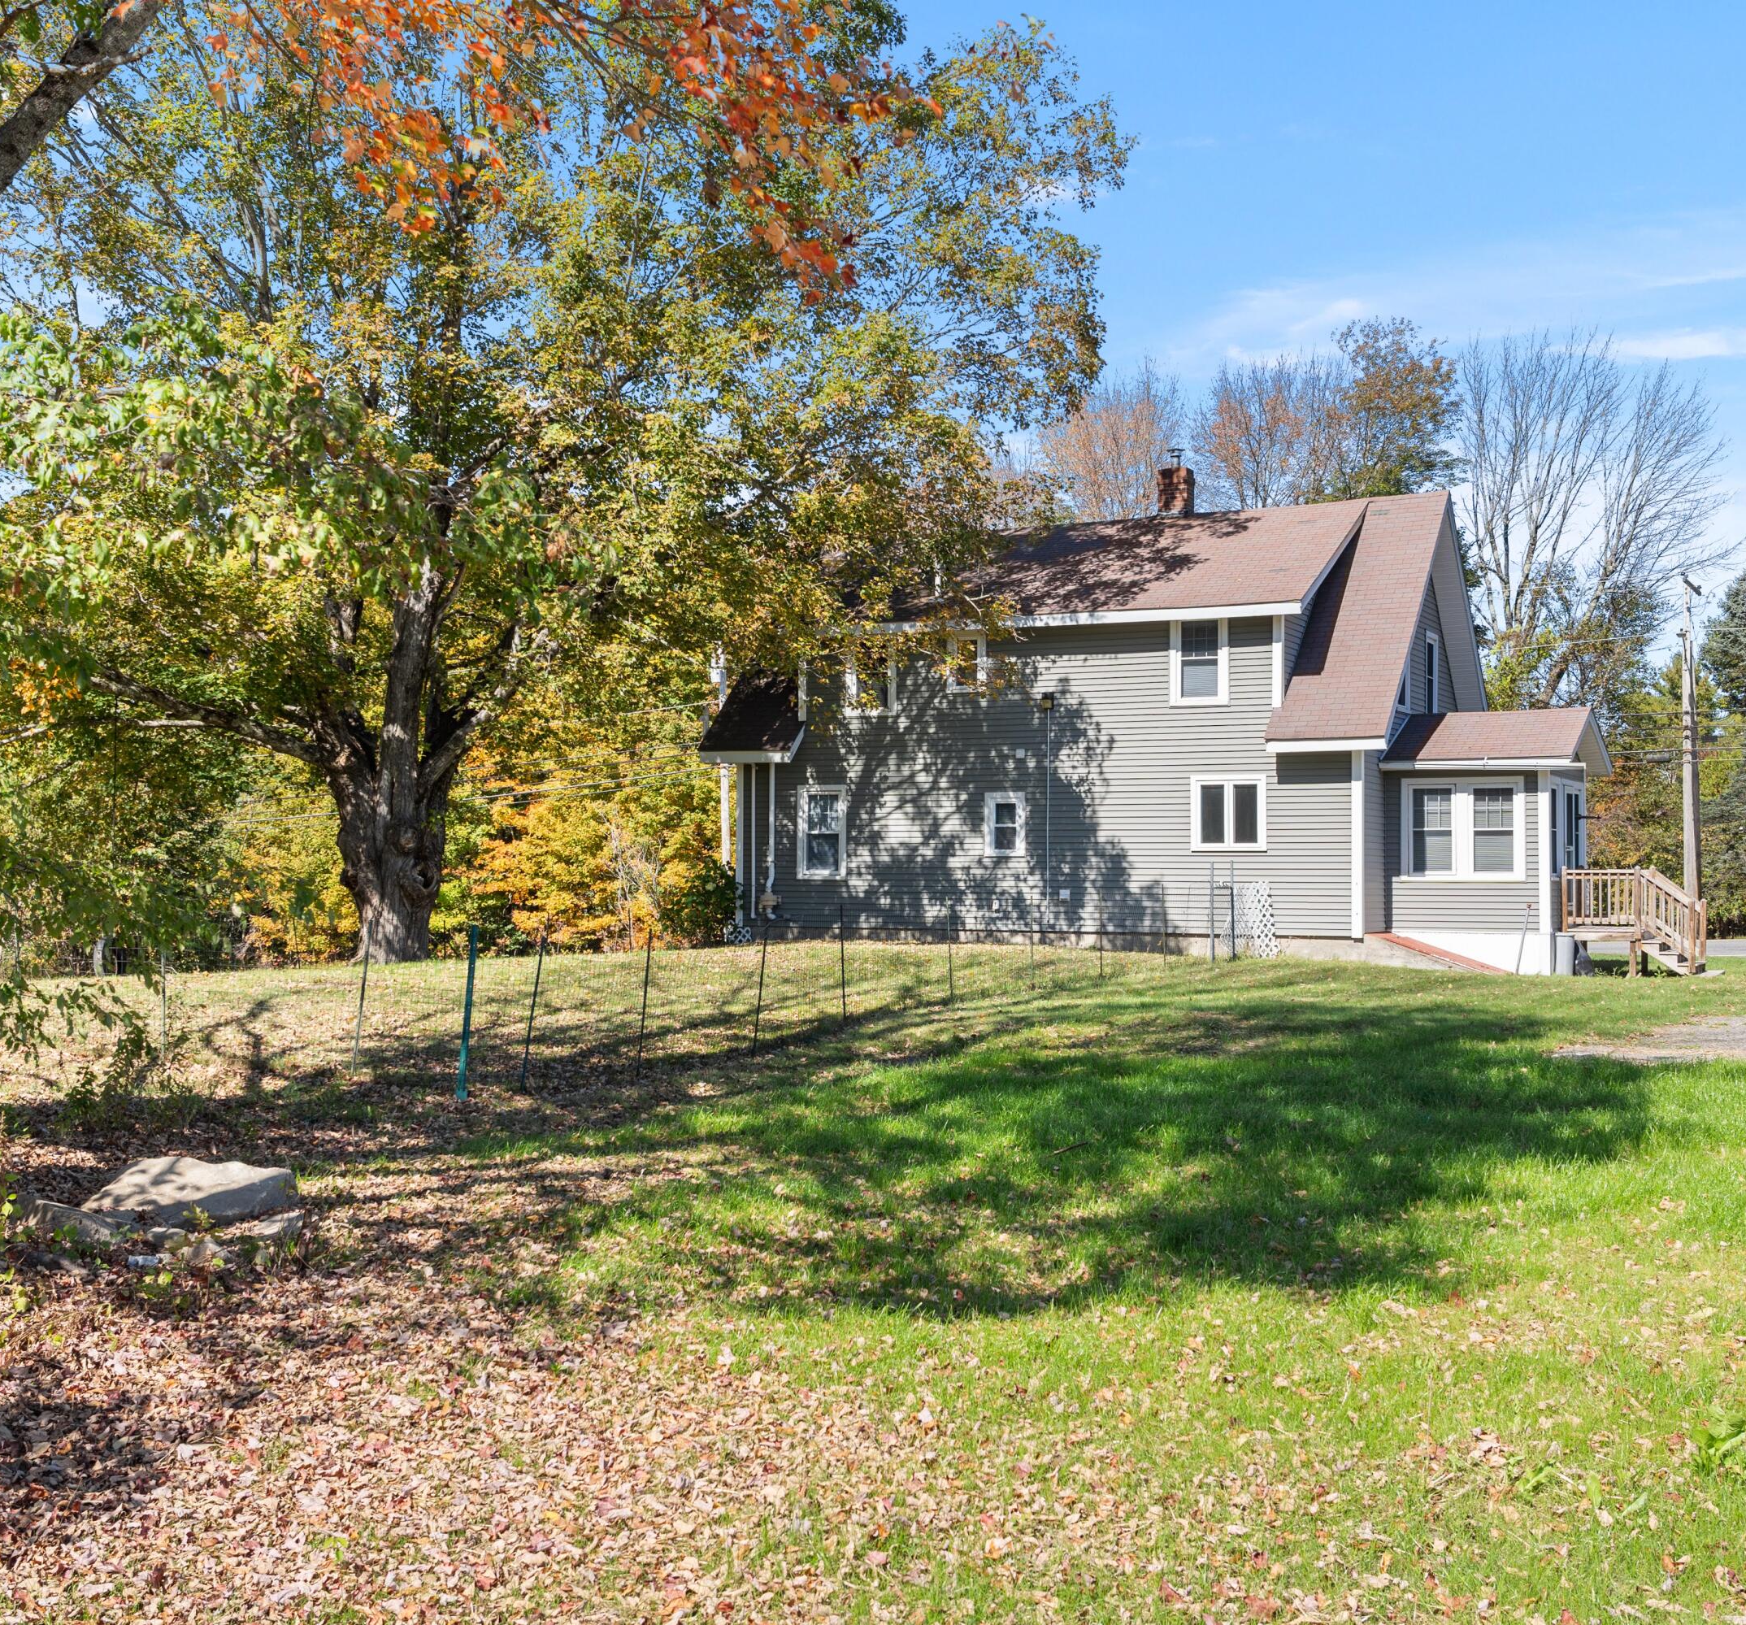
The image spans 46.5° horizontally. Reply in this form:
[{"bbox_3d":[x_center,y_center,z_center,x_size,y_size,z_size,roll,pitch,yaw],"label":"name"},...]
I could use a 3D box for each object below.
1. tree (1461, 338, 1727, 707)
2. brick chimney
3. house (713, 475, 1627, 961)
[{"bbox_3d":[19.300,-4.800,54.500,8.000,16.200,8.000,0,0,0],"label":"tree"},{"bbox_3d":[5.330,-5.800,35.900,0.530,1.080,0.470,0,0,29],"label":"brick chimney"},{"bbox_3d":[5.200,-1.450,35.850,14.650,7.700,7.750,0,0,29],"label":"house"}]

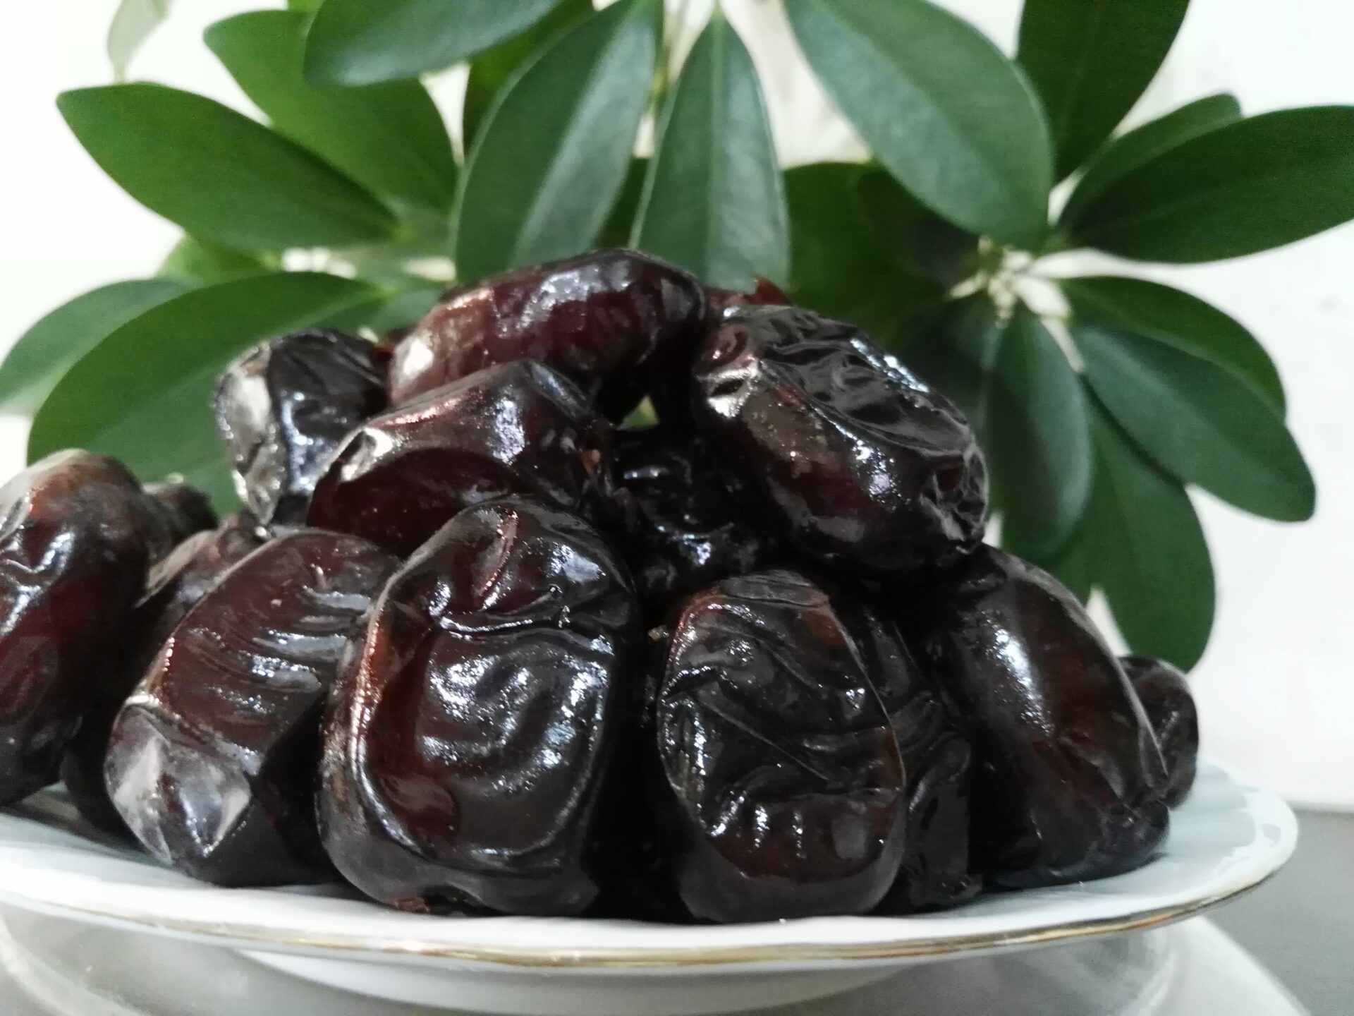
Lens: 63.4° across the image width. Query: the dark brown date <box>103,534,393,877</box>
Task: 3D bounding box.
[{"bbox_3d":[-0.046,0.021,0.118,0.023,0.038,0.022,23,-20,0],"label":"dark brown date"}]

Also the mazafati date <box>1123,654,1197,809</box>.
[{"bbox_3d":[0.063,0.032,0.156,0.024,0.022,0.032,-1,-3,22],"label":"mazafati date"}]

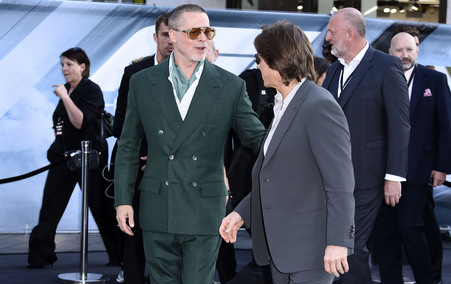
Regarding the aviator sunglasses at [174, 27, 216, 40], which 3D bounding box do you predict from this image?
[{"bbox_3d":[-0.136,-0.461,5.008,0.145,0.053,0.145,1,8,-34],"label":"aviator sunglasses"}]

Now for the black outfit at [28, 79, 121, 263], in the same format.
[{"bbox_3d":[-1.107,0.212,8.694,0.640,1.400,0.480,0,5,-17],"label":"black outfit"}]

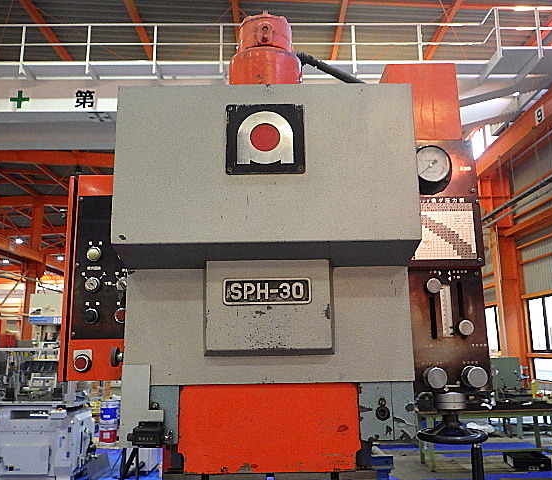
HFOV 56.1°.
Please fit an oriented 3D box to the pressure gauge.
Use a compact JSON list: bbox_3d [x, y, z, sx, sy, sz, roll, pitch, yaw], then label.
[{"bbox_3d":[0.392,-0.180,1.331,0.100,0.104,0.055,0,-10,-1],"label":"pressure gauge"}]

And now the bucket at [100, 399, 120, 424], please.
[{"bbox_3d":[-2.398,2.489,7.492,0.280,0.350,0.280,0,-10,-1],"label":"bucket"}]

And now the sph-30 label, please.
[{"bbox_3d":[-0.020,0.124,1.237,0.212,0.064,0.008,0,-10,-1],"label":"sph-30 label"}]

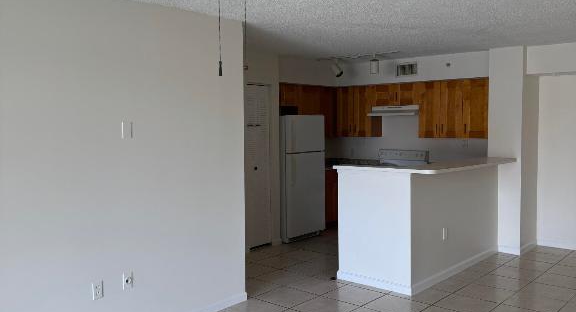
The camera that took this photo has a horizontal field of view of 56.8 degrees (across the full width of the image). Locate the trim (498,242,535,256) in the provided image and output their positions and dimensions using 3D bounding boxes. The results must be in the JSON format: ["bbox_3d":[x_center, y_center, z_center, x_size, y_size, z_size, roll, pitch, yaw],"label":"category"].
[{"bbox_3d":[2.834,1.081,6.540,0.271,0.090,0.757,2,4,41],"label":"trim"}]

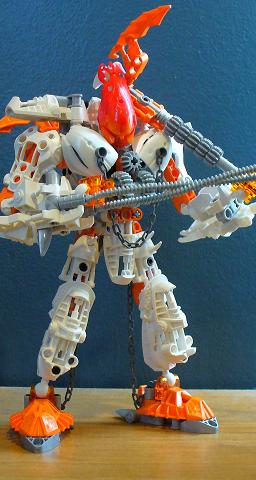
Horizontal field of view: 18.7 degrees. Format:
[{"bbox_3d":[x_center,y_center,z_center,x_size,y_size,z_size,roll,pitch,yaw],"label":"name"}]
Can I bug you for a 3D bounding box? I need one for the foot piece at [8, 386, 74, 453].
[{"bbox_3d":[-0.054,0.110,0.492,0.041,0.034,0.063,0,2,-5],"label":"foot piece"}]

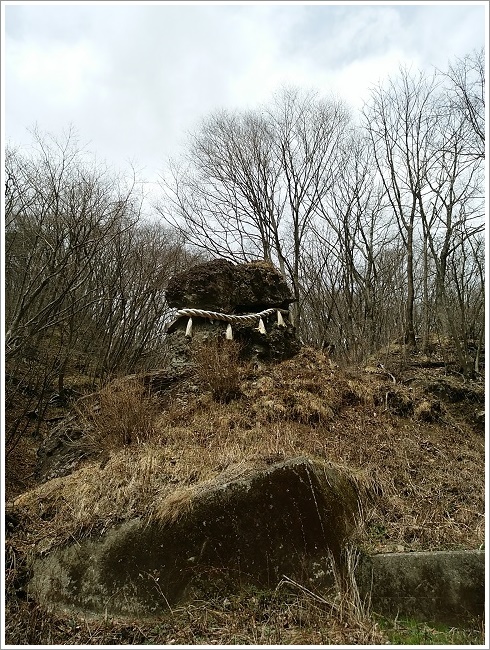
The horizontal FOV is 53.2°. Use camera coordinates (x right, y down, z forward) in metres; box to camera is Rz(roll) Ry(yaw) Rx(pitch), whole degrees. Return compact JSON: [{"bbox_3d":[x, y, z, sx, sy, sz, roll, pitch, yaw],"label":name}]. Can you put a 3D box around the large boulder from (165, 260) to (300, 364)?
[{"bbox_3d":[-0.220,-0.220,8.500,2.250,1.750,1.800,0,-6,0],"label":"large boulder"}]

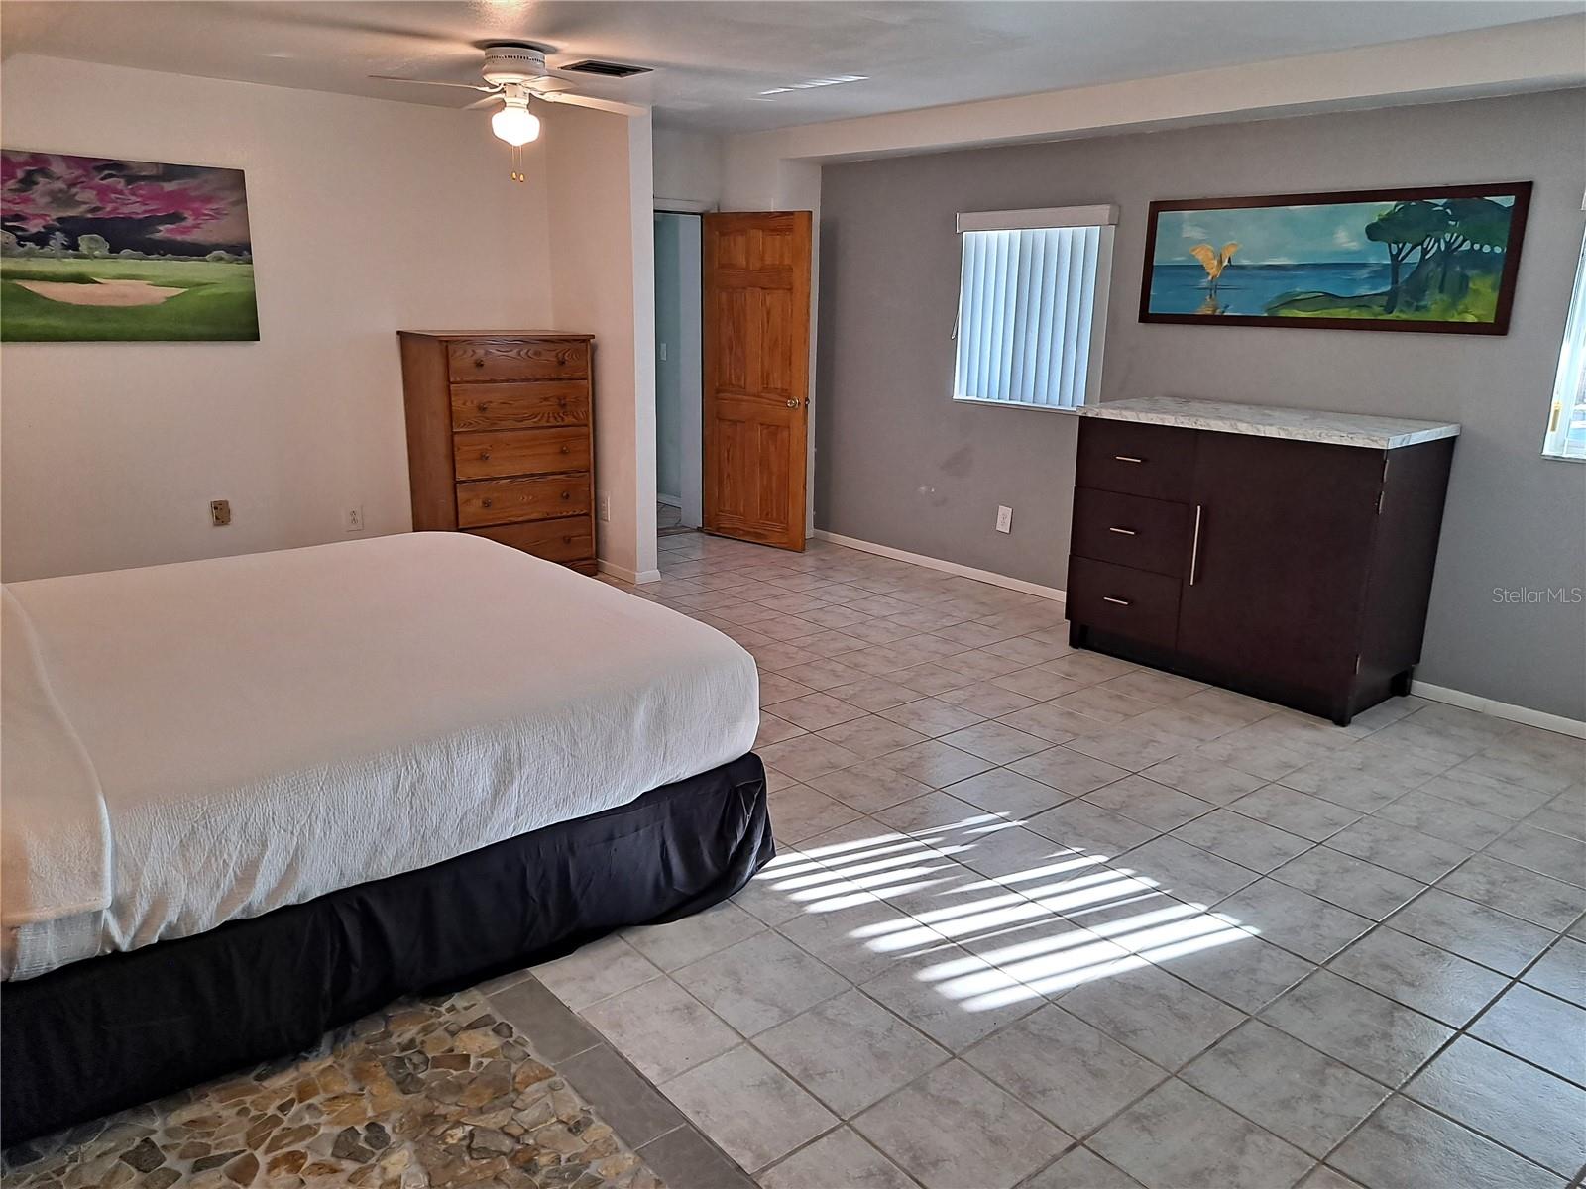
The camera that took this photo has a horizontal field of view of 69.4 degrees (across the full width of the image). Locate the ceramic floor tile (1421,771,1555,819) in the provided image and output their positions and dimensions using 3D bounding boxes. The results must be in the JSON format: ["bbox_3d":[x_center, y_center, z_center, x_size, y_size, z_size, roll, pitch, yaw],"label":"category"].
[{"bbox_3d":[2.237,0.650,3.710,0.305,0.010,0.305,-11,19,-38],"label":"ceramic floor tile"}]

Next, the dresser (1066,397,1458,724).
[{"bbox_3d":[1.877,-0.200,4.805,0.607,1.092,1.321,-11,19,-39],"label":"dresser"}]

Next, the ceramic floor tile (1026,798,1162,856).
[{"bbox_3d":[0.913,0.730,3.522,0.312,0.010,0.312,-11,19,-38],"label":"ceramic floor tile"}]

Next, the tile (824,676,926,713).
[{"bbox_3d":[0.331,0.404,4.585,0.306,0.010,0.306,-11,19,-38],"label":"tile"}]

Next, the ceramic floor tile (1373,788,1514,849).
[{"bbox_3d":[2.031,0.708,3.579,0.306,0.010,0.306,-11,19,-38],"label":"ceramic floor tile"}]

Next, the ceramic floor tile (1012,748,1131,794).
[{"bbox_3d":[0.950,0.611,3.944,0.314,0.010,0.314,-11,19,-38],"label":"ceramic floor tile"}]

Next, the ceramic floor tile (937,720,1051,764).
[{"bbox_3d":[0.745,0.543,4.181,0.314,0.010,0.314,-11,19,-38],"label":"ceramic floor tile"}]

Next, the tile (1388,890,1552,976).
[{"bbox_3d":[1.716,0.855,2.901,0.305,0.010,0.305,-11,19,-38],"label":"tile"}]

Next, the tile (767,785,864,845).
[{"bbox_3d":[0.009,0.674,3.503,0.305,0.010,0.305,-11,19,-39],"label":"tile"}]

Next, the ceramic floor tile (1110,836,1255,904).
[{"bbox_3d":[1.091,0.777,3.199,0.305,0.010,0.305,-11,19,-39],"label":"ceramic floor tile"}]

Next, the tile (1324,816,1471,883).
[{"bbox_3d":[1.812,0.766,3.431,0.314,0.010,0.314,-11,19,-38],"label":"tile"}]

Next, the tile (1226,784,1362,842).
[{"bbox_3d":[1.559,0.678,3.555,0.305,0.010,0.305,-11,19,-38],"label":"tile"}]

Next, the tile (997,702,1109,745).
[{"bbox_3d":[0.999,0.498,4.398,0.312,0.010,0.312,-11,19,-38],"label":"tile"}]

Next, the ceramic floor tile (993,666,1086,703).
[{"bbox_3d":[1.021,0.376,4.743,0.306,0.010,0.306,-11,19,-38],"label":"ceramic floor tile"}]

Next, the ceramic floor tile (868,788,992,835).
[{"bbox_3d":[0.456,0.706,3.545,0.314,0.010,0.314,-11,19,-38],"label":"ceramic floor tile"}]

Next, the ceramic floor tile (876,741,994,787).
[{"bbox_3d":[0.486,0.576,3.861,0.305,0.010,0.305,-11,19,-38],"label":"ceramic floor tile"}]

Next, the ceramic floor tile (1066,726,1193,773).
[{"bbox_3d":[1.204,0.565,4.159,0.312,0.010,0.312,-11,19,-38],"label":"ceramic floor tile"}]

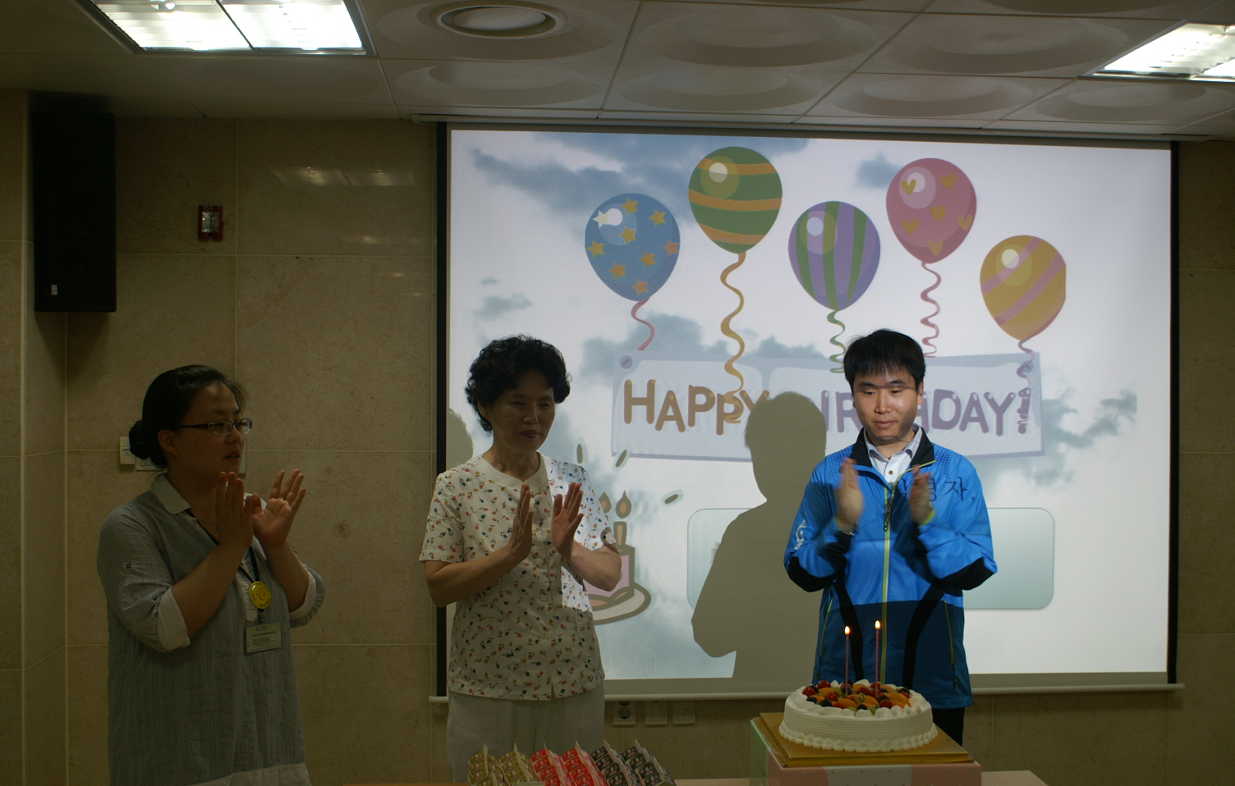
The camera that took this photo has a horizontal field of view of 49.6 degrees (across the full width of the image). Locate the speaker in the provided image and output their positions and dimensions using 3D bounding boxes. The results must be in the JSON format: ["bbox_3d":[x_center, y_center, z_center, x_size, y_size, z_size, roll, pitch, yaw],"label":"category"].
[{"bbox_3d":[-1.529,-0.505,3.800,0.217,0.555,0.230,0,5,-13],"label":"speaker"}]

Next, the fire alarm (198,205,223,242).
[{"bbox_3d":[-1.228,-0.513,4.035,0.072,0.110,0.045,0,1,-5],"label":"fire alarm"}]

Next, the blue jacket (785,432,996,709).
[{"bbox_3d":[0.622,0.400,3.040,0.475,0.630,0.380,1,1,13],"label":"blue jacket"}]

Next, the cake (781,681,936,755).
[{"bbox_3d":[0.427,0.558,2.360,0.275,0.080,0.275,0,1,5],"label":"cake"}]

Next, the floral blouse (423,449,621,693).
[{"bbox_3d":[-0.226,0.413,3.050,0.430,0.545,0.290,0,1,-19],"label":"floral blouse"}]

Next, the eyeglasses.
[{"bbox_3d":[-0.868,0.077,2.840,0.140,0.040,0.137,-5,-2,27],"label":"eyeglasses"}]

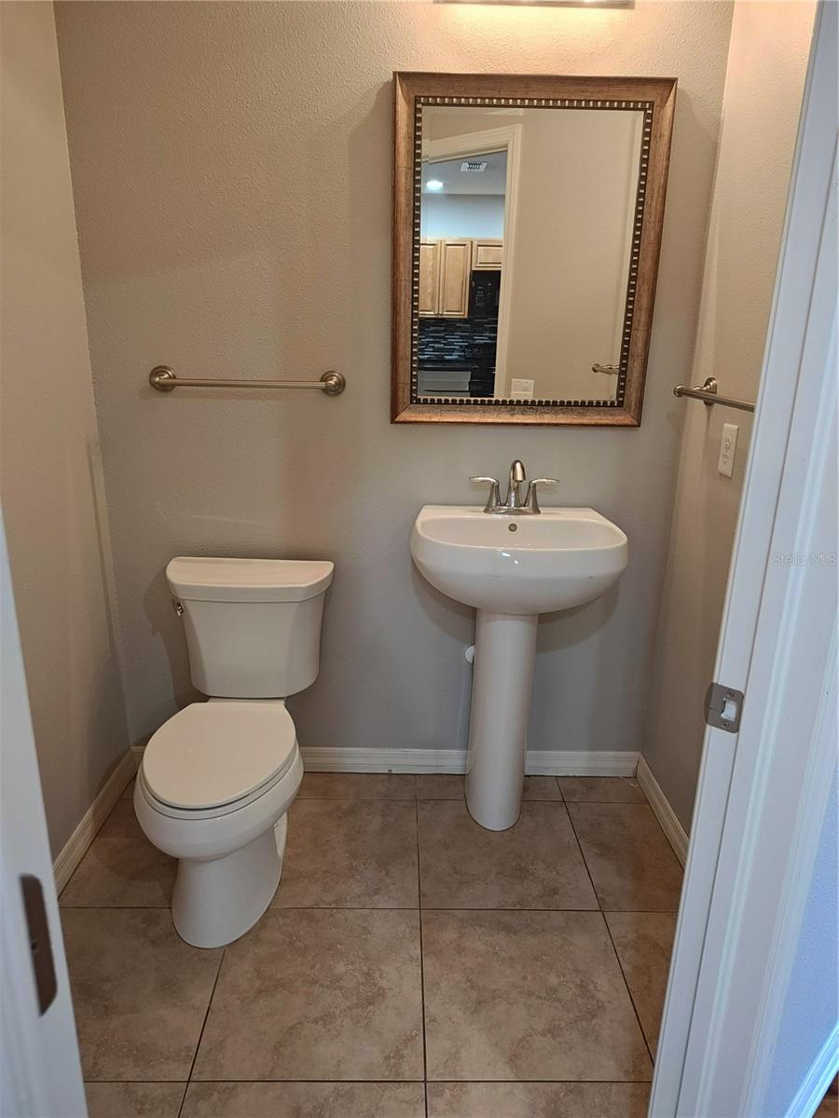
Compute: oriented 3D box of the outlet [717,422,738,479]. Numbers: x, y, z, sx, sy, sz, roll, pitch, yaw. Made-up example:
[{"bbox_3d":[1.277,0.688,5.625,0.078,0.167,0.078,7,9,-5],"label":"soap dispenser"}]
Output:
[{"bbox_3d":[0.742,-0.259,1.782,0.007,0.118,0.073,1,17,-1],"label":"outlet"}]

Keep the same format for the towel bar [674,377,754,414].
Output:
[{"bbox_3d":[0.700,-0.333,1.591,0.087,0.067,0.680,1,17,-1],"label":"towel bar"}]

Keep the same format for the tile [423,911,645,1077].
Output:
[{"bbox_3d":[0.227,0.922,1.602,0.434,0.010,0.434,1,17,-1],"label":"tile"}]

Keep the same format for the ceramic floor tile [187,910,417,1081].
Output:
[{"bbox_3d":[-0.216,0.933,1.625,0.444,0.010,0.444,1,17,-1],"label":"ceramic floor tile"}]

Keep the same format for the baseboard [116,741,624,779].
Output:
[{"bbox_3d":[-0.106,0.652,2.402,1.622,0.089,0.014,1,17,-1],"label":"baseboard"}]

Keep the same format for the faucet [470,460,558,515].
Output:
[{"bbox_3d":[0.258,-0.189,1.992,0.240,0.156,0.145,1,17,-1],"label":"faucet"}]

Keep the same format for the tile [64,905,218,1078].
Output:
[{"bbox_3d":[-0.649,0.908,1.583,0.434,0.010,0.434,1,17,-1],"label":"tile"}]

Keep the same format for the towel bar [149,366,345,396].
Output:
[{"bbox_3d":[-0.463,-0.468,1.966,0.526,0.067,0.082,1,17,-1],"label":"towel bar"}]

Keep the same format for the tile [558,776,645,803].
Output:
[{"bbox_3d":[0.575,0.733,2.355,0.262,0.010,0.139,1,17,-1],"label":"tile"}]

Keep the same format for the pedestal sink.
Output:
[{"bbox_3d":[0.239,0.335,2.027,0.543,0.868,0.454,1,17,-1],"label":"pedestal sink"}]

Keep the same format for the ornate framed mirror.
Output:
[{"bbox_3d":[0.273,-0.766,1.911,0.687,0.835,0.038,1,17,-1],"label":"ornate framed mirror"}]

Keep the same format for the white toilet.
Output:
[{"bbox_3d":[-0.484,0.457,1.920,0.461,0.721,0.766,1,17,-1],"label":"white toilet"}]

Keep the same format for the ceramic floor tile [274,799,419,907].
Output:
[{"bbox_3d":[-0.224,0.805,2.054,0.444,0.010,0.444,1,17,-1],"label":"ceramic floor tile"}]

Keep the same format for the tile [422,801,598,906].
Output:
[{"bbox_3d":[0.224,0.811,2.064,0.444,0.010,0.444,1,17,-1],"label":"tile"}]

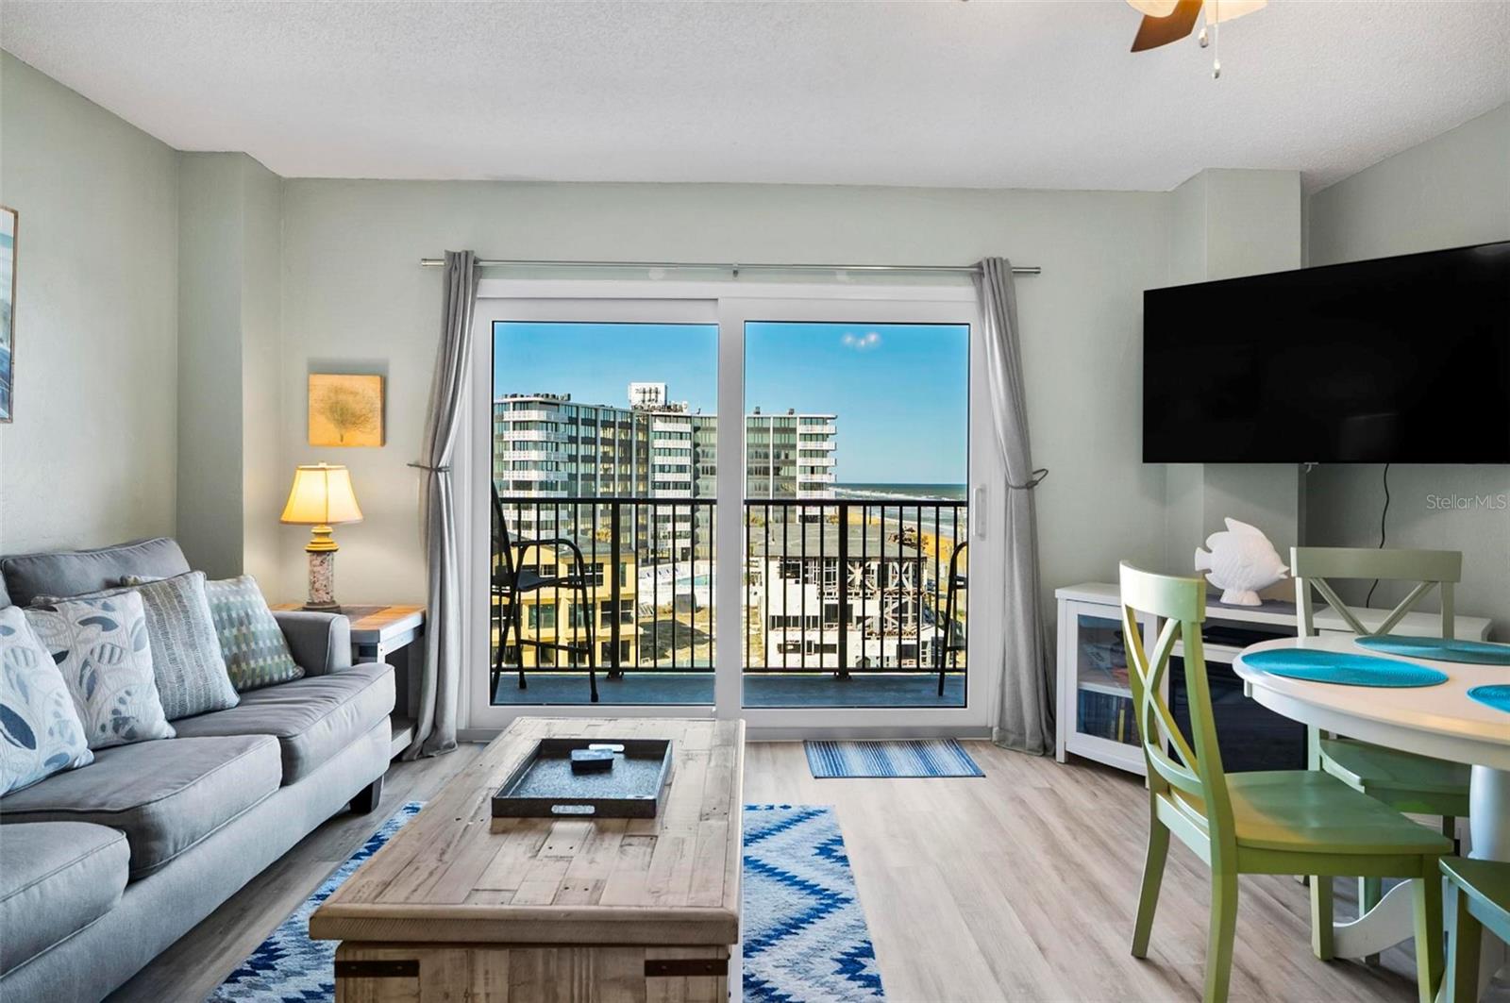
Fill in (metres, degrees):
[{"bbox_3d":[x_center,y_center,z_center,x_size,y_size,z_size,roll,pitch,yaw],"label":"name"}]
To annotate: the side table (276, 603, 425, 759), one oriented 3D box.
[{"bbox_3d":[-1.735,0.763,3.383,0.680,0.610,0.650,0,1,-3],"label":"side table"}]

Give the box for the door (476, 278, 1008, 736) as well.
[{"bbox_3d":[-0.100,0.035,3.772,2.370,2.010,0.120,0,1,-1],"label":"door"}]

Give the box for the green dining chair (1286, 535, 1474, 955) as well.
[{"bbox_3d":[1.736,0.631,2.200,0.465,0.972,0.540,1,1,13],"label":"green dining chair"}]

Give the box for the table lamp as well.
[{"bbox_3d":[-1.801,0.143,3.494,0.350,0.630,0.350,0,1,-1],"label":"table lamp"}]

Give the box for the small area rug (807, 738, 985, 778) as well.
[{"bbox_3d":[0.570,1.075,3.530,0.685,0.010,0.485,0,1,-1],"label":"small area rug"}]

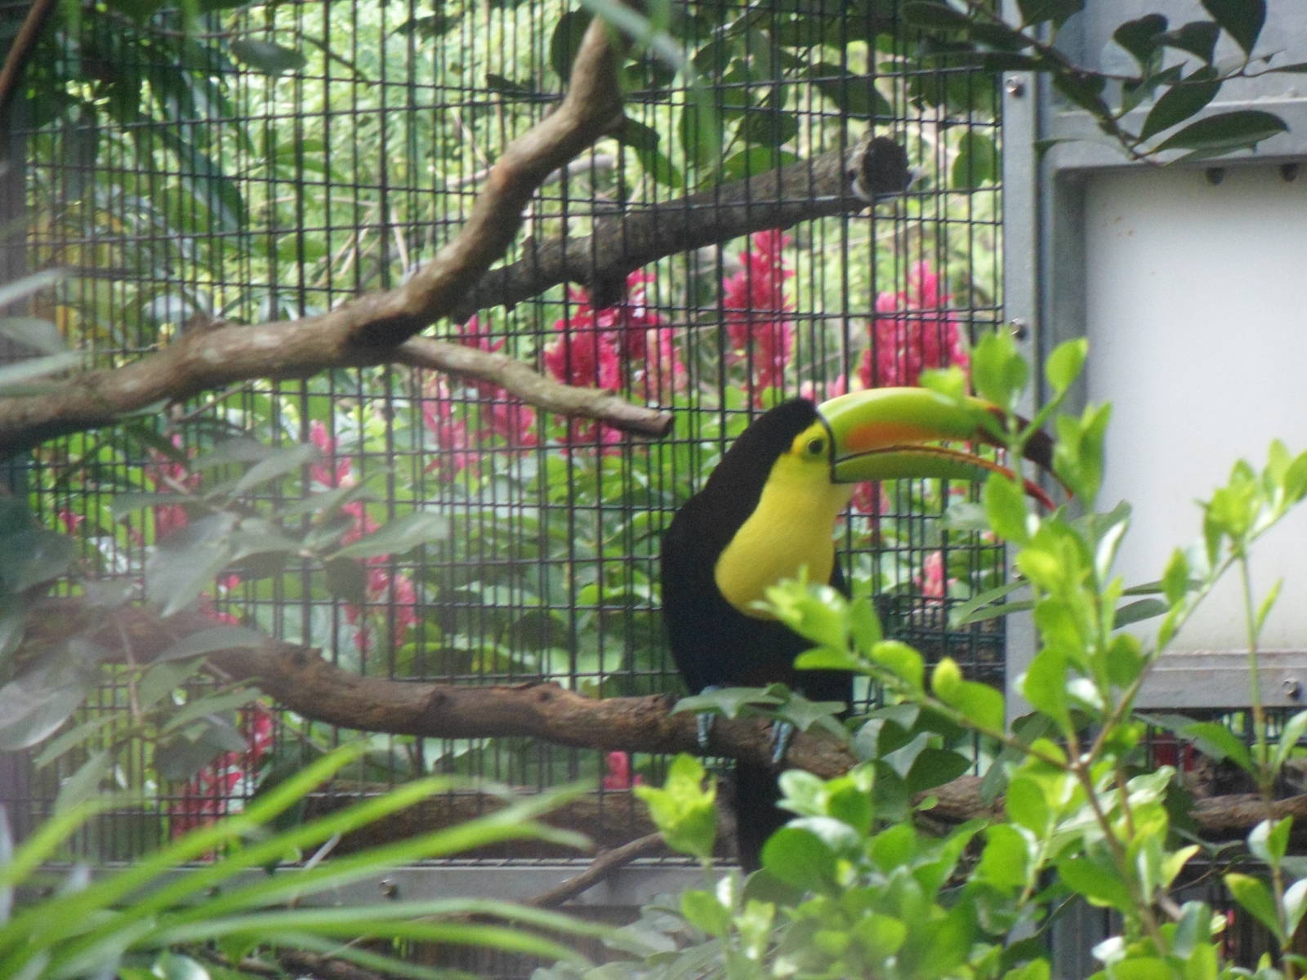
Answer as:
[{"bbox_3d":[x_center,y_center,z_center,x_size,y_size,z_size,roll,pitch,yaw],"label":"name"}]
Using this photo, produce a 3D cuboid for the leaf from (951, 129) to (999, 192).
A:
[{"bbox_3d":[0.221,-0.226,7.000,0.031,0.042,0.014,6,0,0],"label":"leaf"}]

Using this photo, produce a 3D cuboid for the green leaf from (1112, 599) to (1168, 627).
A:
[{"bbox_3d":[0.276,0.070,5.800,0.038,0.010,0.022,-9,37,-2],"label":"green leaf"}]

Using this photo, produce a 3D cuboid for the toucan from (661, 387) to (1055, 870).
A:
[{"bbox_3d":[0.113,0.084,5.620,0.210,0.280,0.115,-1,-2,30],"label":"toucan"}]

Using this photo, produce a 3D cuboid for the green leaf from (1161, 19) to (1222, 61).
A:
[{"bbox_3d":[0.316,-0.264,6.000,0.035,0.026,0.020,6,0,0],"label":"green leaf"}]

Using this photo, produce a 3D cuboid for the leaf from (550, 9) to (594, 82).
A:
[{"bbox_3d":[-0.054,-0.312,7.150,0.038,0.054,0.015,6,0,0],"label":"leaf"}]

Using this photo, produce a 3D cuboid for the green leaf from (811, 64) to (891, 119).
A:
[{"bbox_3d":[0.138,-0.278,7.150,0.068,0.030,0.016,30,0,0],"label":"green leaf"}]

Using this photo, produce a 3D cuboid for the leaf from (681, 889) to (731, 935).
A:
[{"bbox_3d":[0.025,0.203,4.900,0.020,0.027,0.012,-45,0,-8],"label":"leaf"}]

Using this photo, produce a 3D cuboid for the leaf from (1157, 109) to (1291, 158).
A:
[{"bbox_3d":[0.333,-0.209,6.000,0.082,0.011,0.031,-10,36,0],"label":"leaf"}]

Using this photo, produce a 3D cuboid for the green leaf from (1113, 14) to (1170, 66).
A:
[{"bbox_3d":[0.288,-0.264,6.000,0.029,0.036,0.020,17,0,0],"label":"green leaf"}]

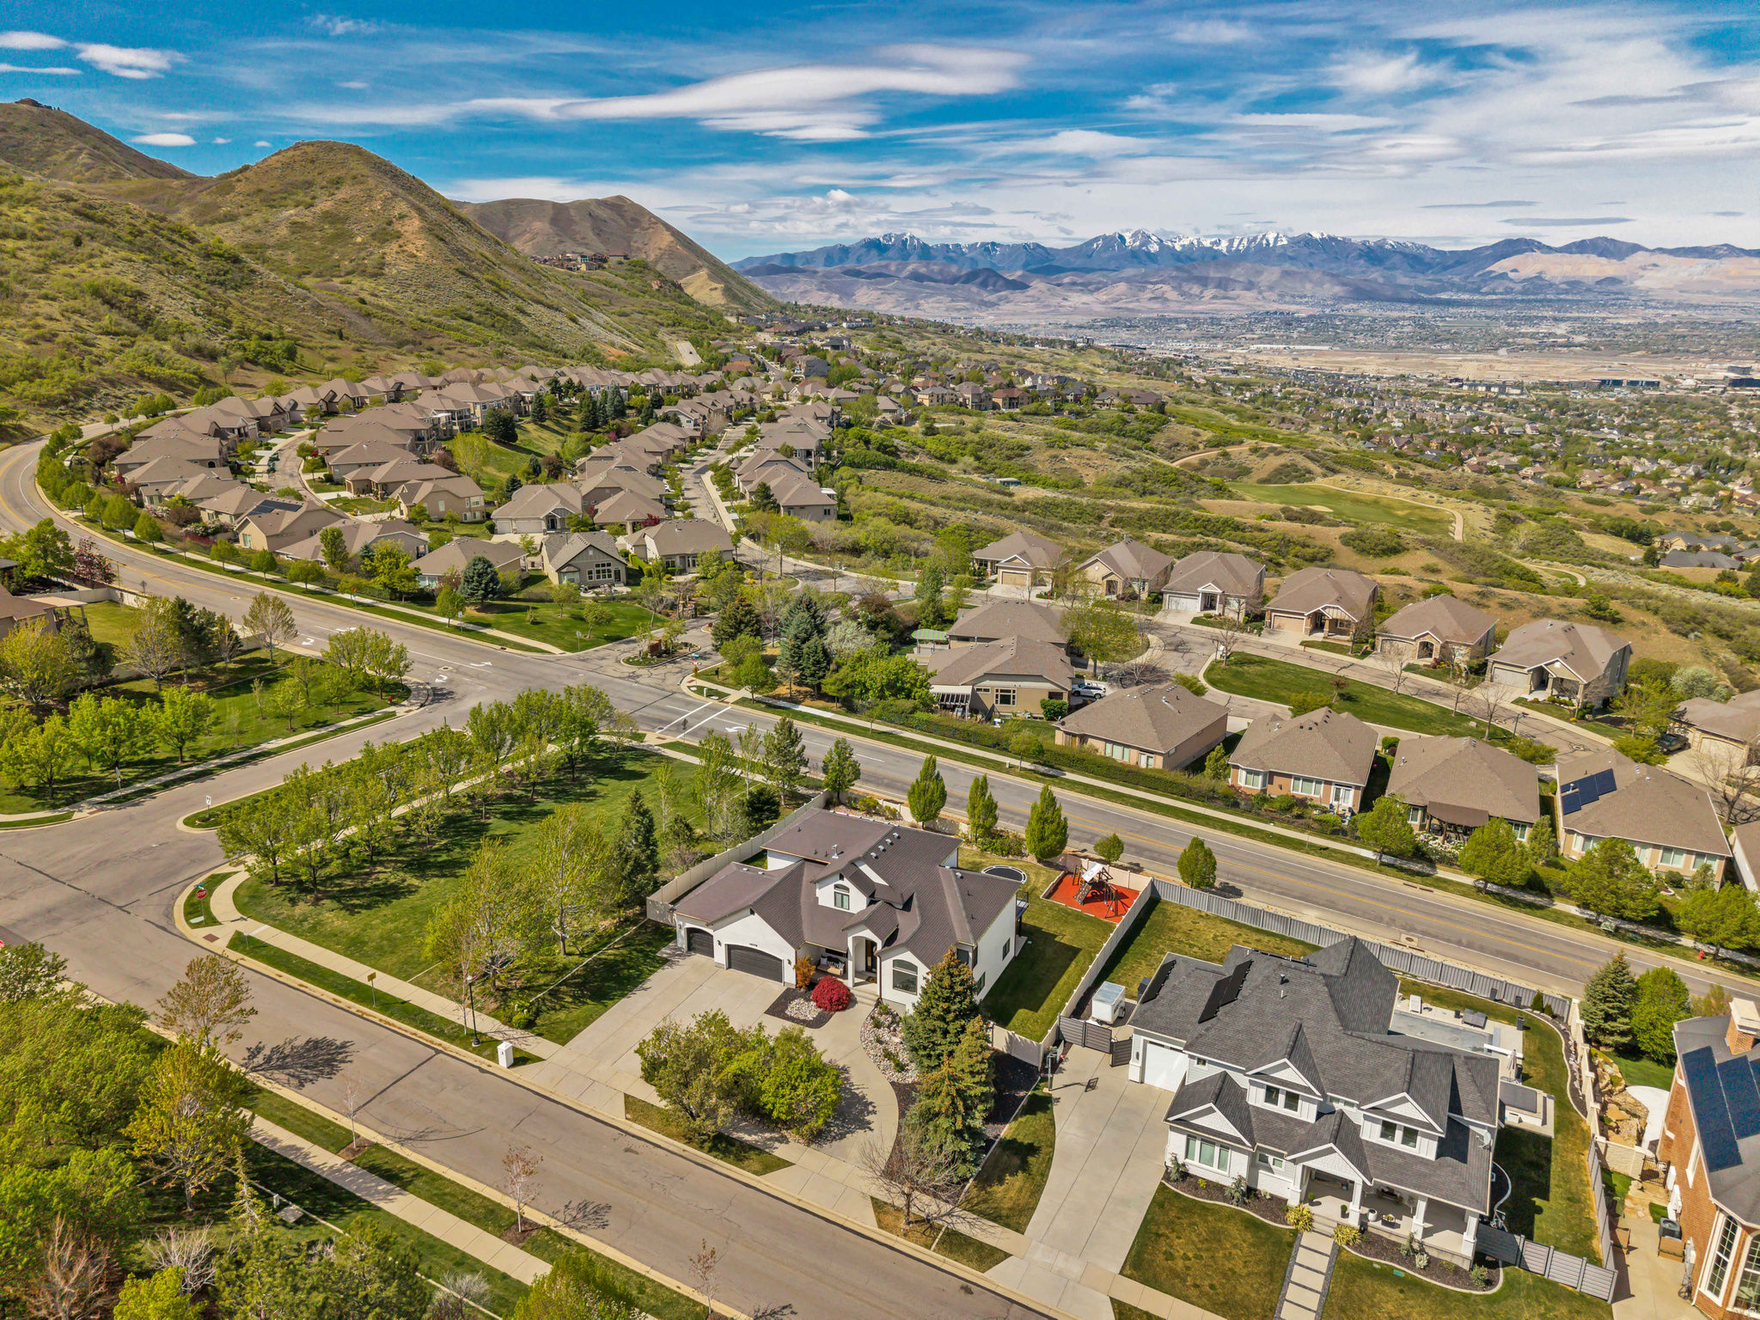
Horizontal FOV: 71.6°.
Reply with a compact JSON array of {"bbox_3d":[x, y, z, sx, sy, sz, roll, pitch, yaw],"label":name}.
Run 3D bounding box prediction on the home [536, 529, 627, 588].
[{"bbox_3d":[-45.550,-16.830,187.440,11.700,7.300,22.500,-6,18,-20],"label":"home"}]

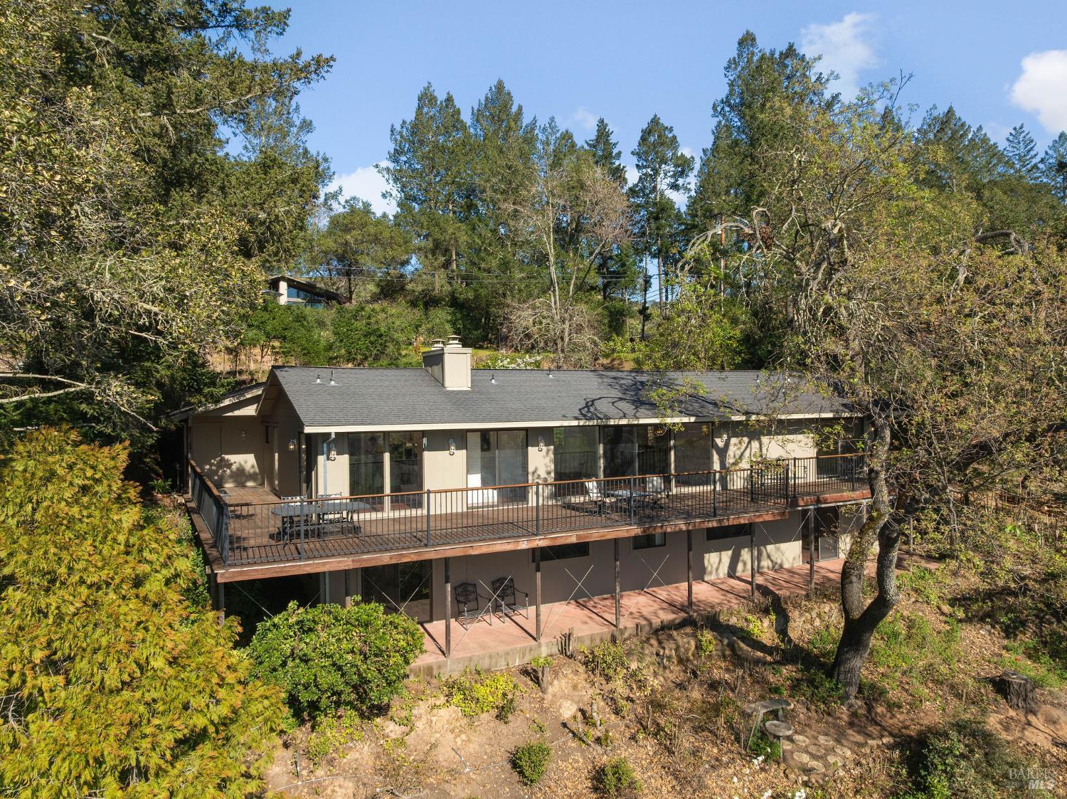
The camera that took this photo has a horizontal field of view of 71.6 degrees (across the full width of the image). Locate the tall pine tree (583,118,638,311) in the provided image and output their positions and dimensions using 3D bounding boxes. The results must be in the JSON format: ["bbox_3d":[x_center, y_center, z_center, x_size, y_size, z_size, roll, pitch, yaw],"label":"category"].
[{"bbox_3d":[5.632,-13.460,54.000,3.900,14.190,4.000,0,1,0],"label":"tall pine tree"}]

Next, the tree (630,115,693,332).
[{"bbox_3d":[8.654,-11.871,50.000,4.160,14.780,4.200,0,1,0],"label":"tree"}]

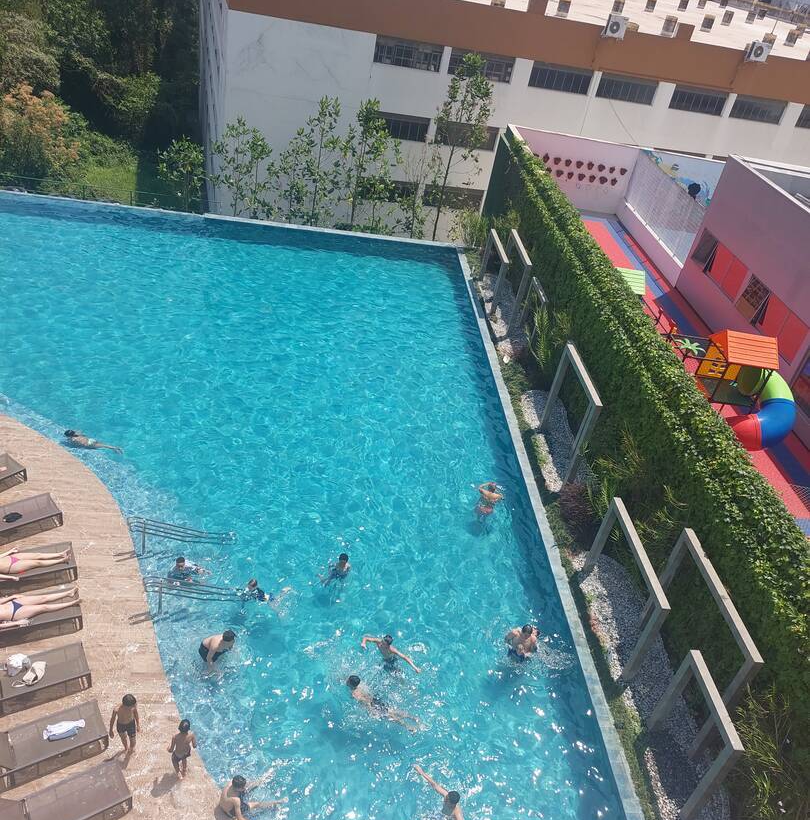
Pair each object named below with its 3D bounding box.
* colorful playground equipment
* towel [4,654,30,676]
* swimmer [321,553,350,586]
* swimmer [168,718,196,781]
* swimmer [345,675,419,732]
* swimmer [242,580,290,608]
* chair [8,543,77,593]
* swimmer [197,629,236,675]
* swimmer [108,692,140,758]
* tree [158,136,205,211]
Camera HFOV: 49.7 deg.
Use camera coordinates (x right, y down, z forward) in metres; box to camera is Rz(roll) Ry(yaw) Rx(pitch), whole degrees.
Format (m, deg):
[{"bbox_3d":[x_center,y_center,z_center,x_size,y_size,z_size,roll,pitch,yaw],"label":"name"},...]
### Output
[{"bbox_3d":[7.466,-0.425,19.442,3.100,2.750,1.800,2,38,-14],"label":"colorful playground equipment"},{"bbox_3d":[-5.720,3.791,12.913,0.340,0.160,0.280,-10,42,-27],"label":"towel"},{"bbox_3d":[-1.268,2.989,16.169,0.500,0.900,0.600,25,38,17],"label":"swimmer"},{"bbox_3d":[-3.026,4.655,11.988,0.420,1.340,0.420,1,37,-14],"label":"swimmer"},{"bbox_3d":[-0.338,4.690,13.923,1.500,0.380,0.520,33,41,13],"label":"swimmer"},{"bbox_3d":[-2.422,3.227,15.280,0.950,0.500,0.600,-1,38,-17],"label":"swimmer"},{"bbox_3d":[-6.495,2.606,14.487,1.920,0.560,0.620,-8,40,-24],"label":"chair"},{"bbox_3d":[-3.009,3.906,13.984,0.620,1.000,0.500,19,37,9],"label":"swimmer"},{"bbox_3d":[-3.834,4.361,12.136,0.420,1.380,0.320,0,38,-15],"label":"swimmer"},{"bbox_3d":[-6.767,-7.026,26.490,1.350,2.700,1.350,5,37,-10],"label":"tree"}]

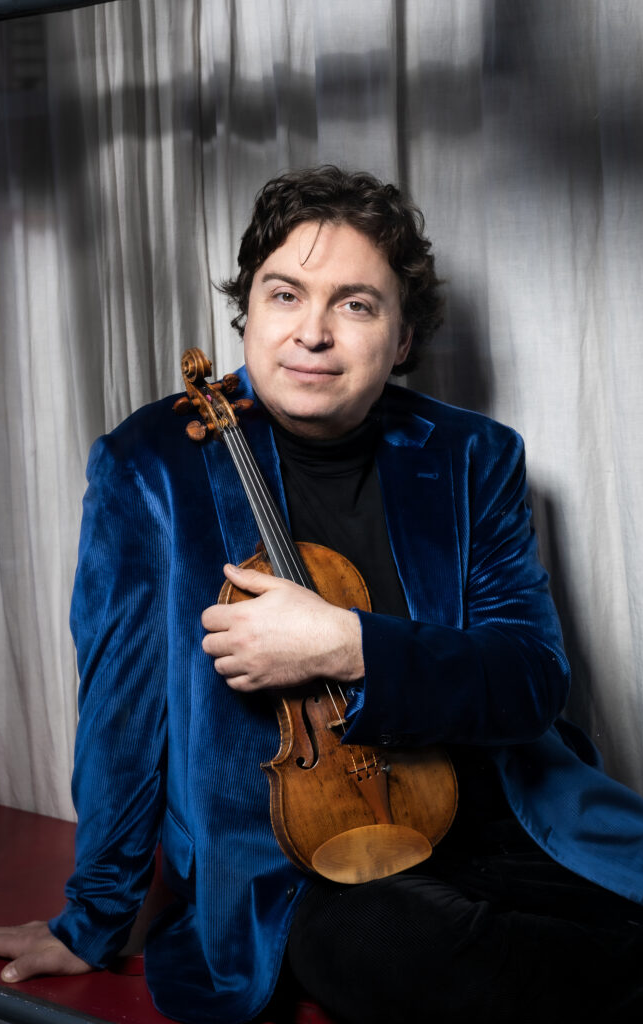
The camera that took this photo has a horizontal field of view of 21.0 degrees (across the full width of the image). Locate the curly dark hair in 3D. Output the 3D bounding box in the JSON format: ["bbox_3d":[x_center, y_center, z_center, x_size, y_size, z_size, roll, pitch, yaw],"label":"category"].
[{"bbox_3d":[0.015,-0.255,1.830,0.218,0.213,0.215,8,8,9],"label":"curly dark hair"}]

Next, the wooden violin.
[{"bbox_3d":[-0.026,0.093,1.819,0.202,0.597,0.090,-18,-6,-24],"label":"wooden violin"}]

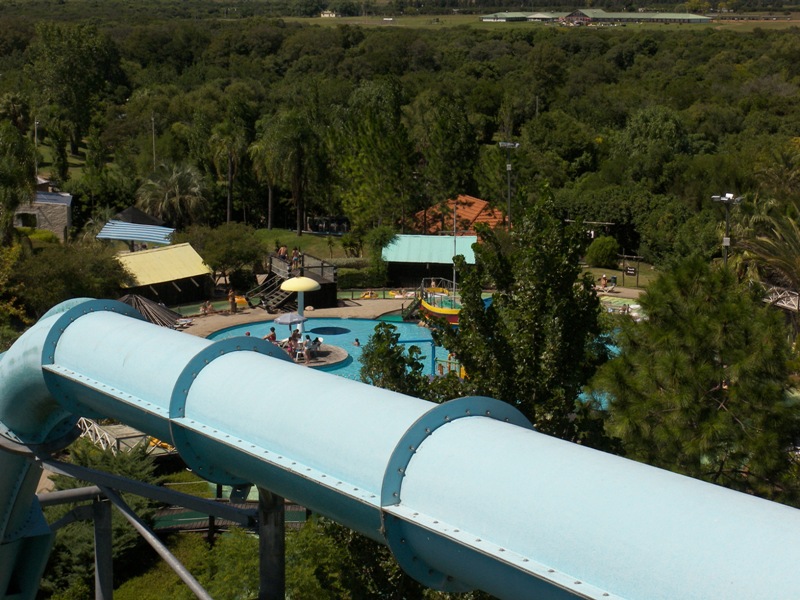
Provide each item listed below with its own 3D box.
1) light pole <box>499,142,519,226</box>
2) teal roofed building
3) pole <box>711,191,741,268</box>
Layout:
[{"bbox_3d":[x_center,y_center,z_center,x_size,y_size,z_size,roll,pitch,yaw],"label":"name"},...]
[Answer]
[{"bbox_3d":[8.380,-7.290,136.820,1.500,9.800,0.700,0,10,0],"label":"light pole"},{"bbox_3d":[2.330,-2.920,129.770,6.700,3.650,5.000,1,10,7],"label":"teal roofed building"},{"bbox_3d":[18.650,-1.120,101.860,1.750,9.800,1.100,0,10,0],"label":"pole"}]

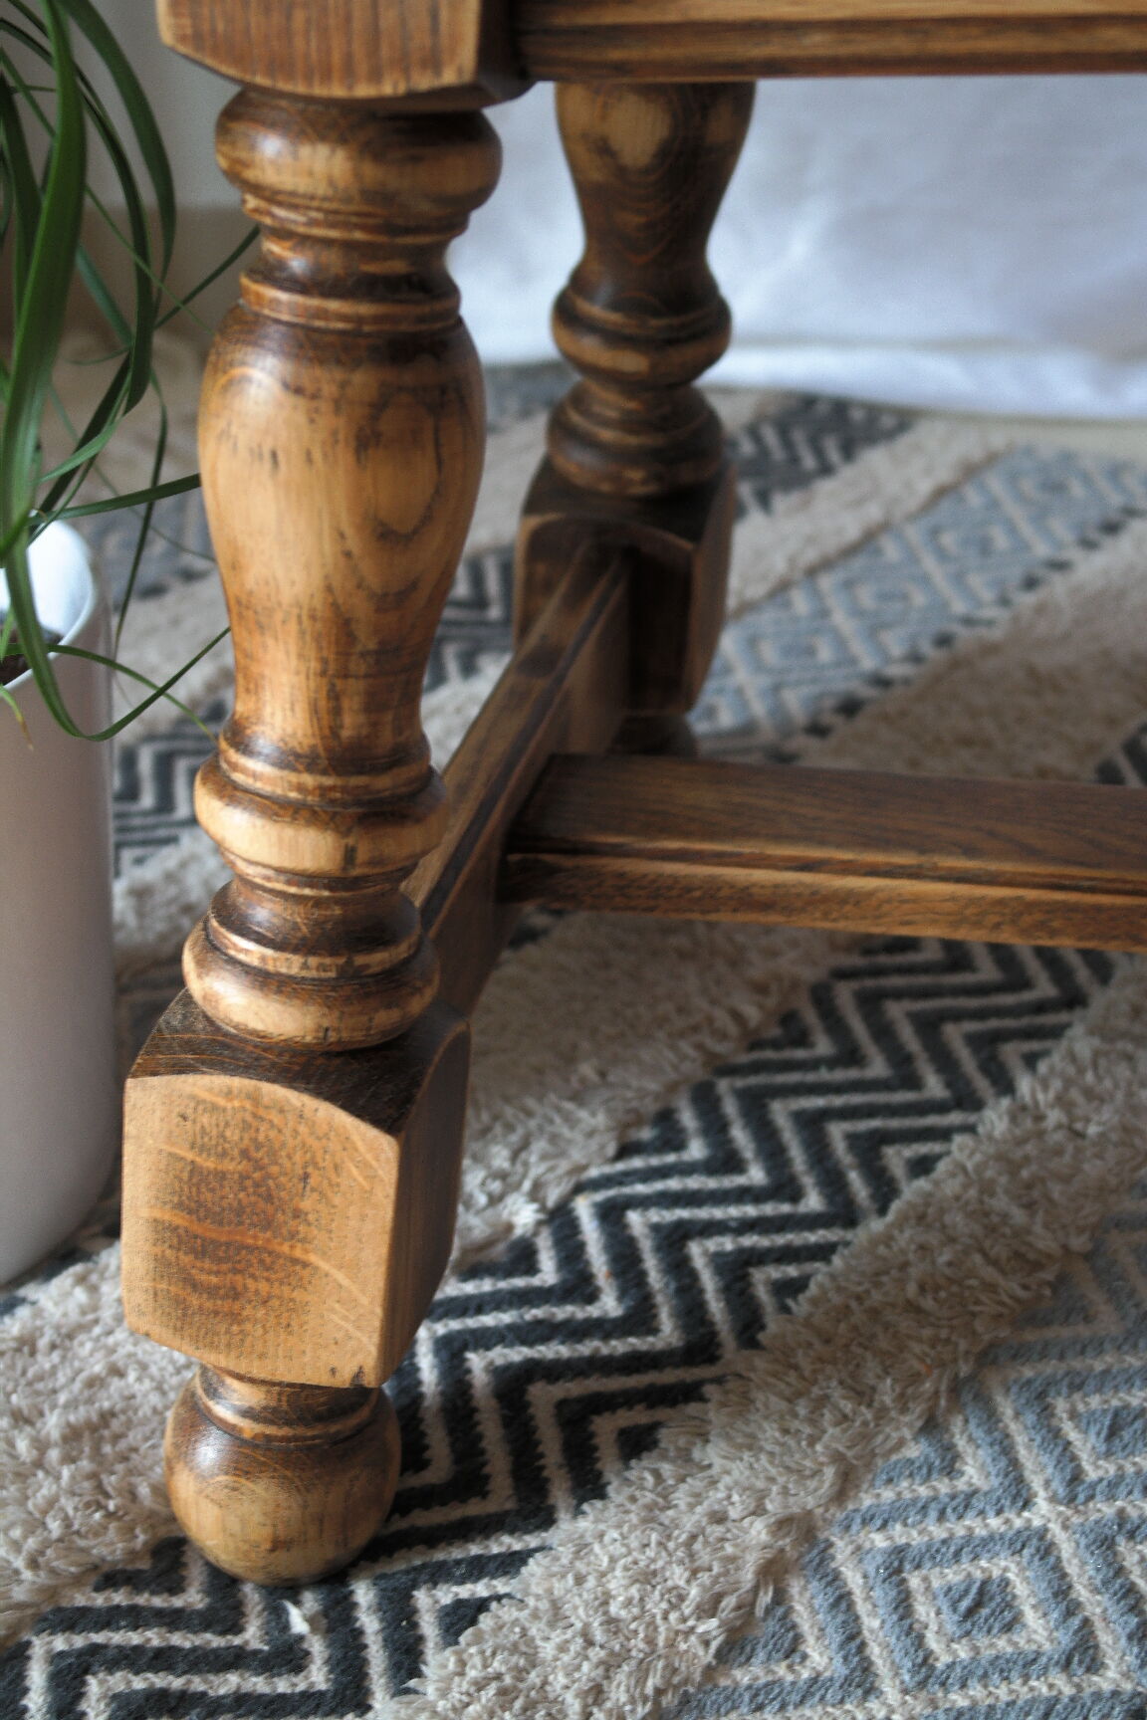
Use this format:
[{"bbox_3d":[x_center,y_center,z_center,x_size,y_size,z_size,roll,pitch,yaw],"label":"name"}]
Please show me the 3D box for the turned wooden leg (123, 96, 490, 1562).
[{"bbox_3d":[-0.051,0.010,0.507,0.056,0.323,0.054,11,26,11],"label":"turned wooden leg"}]

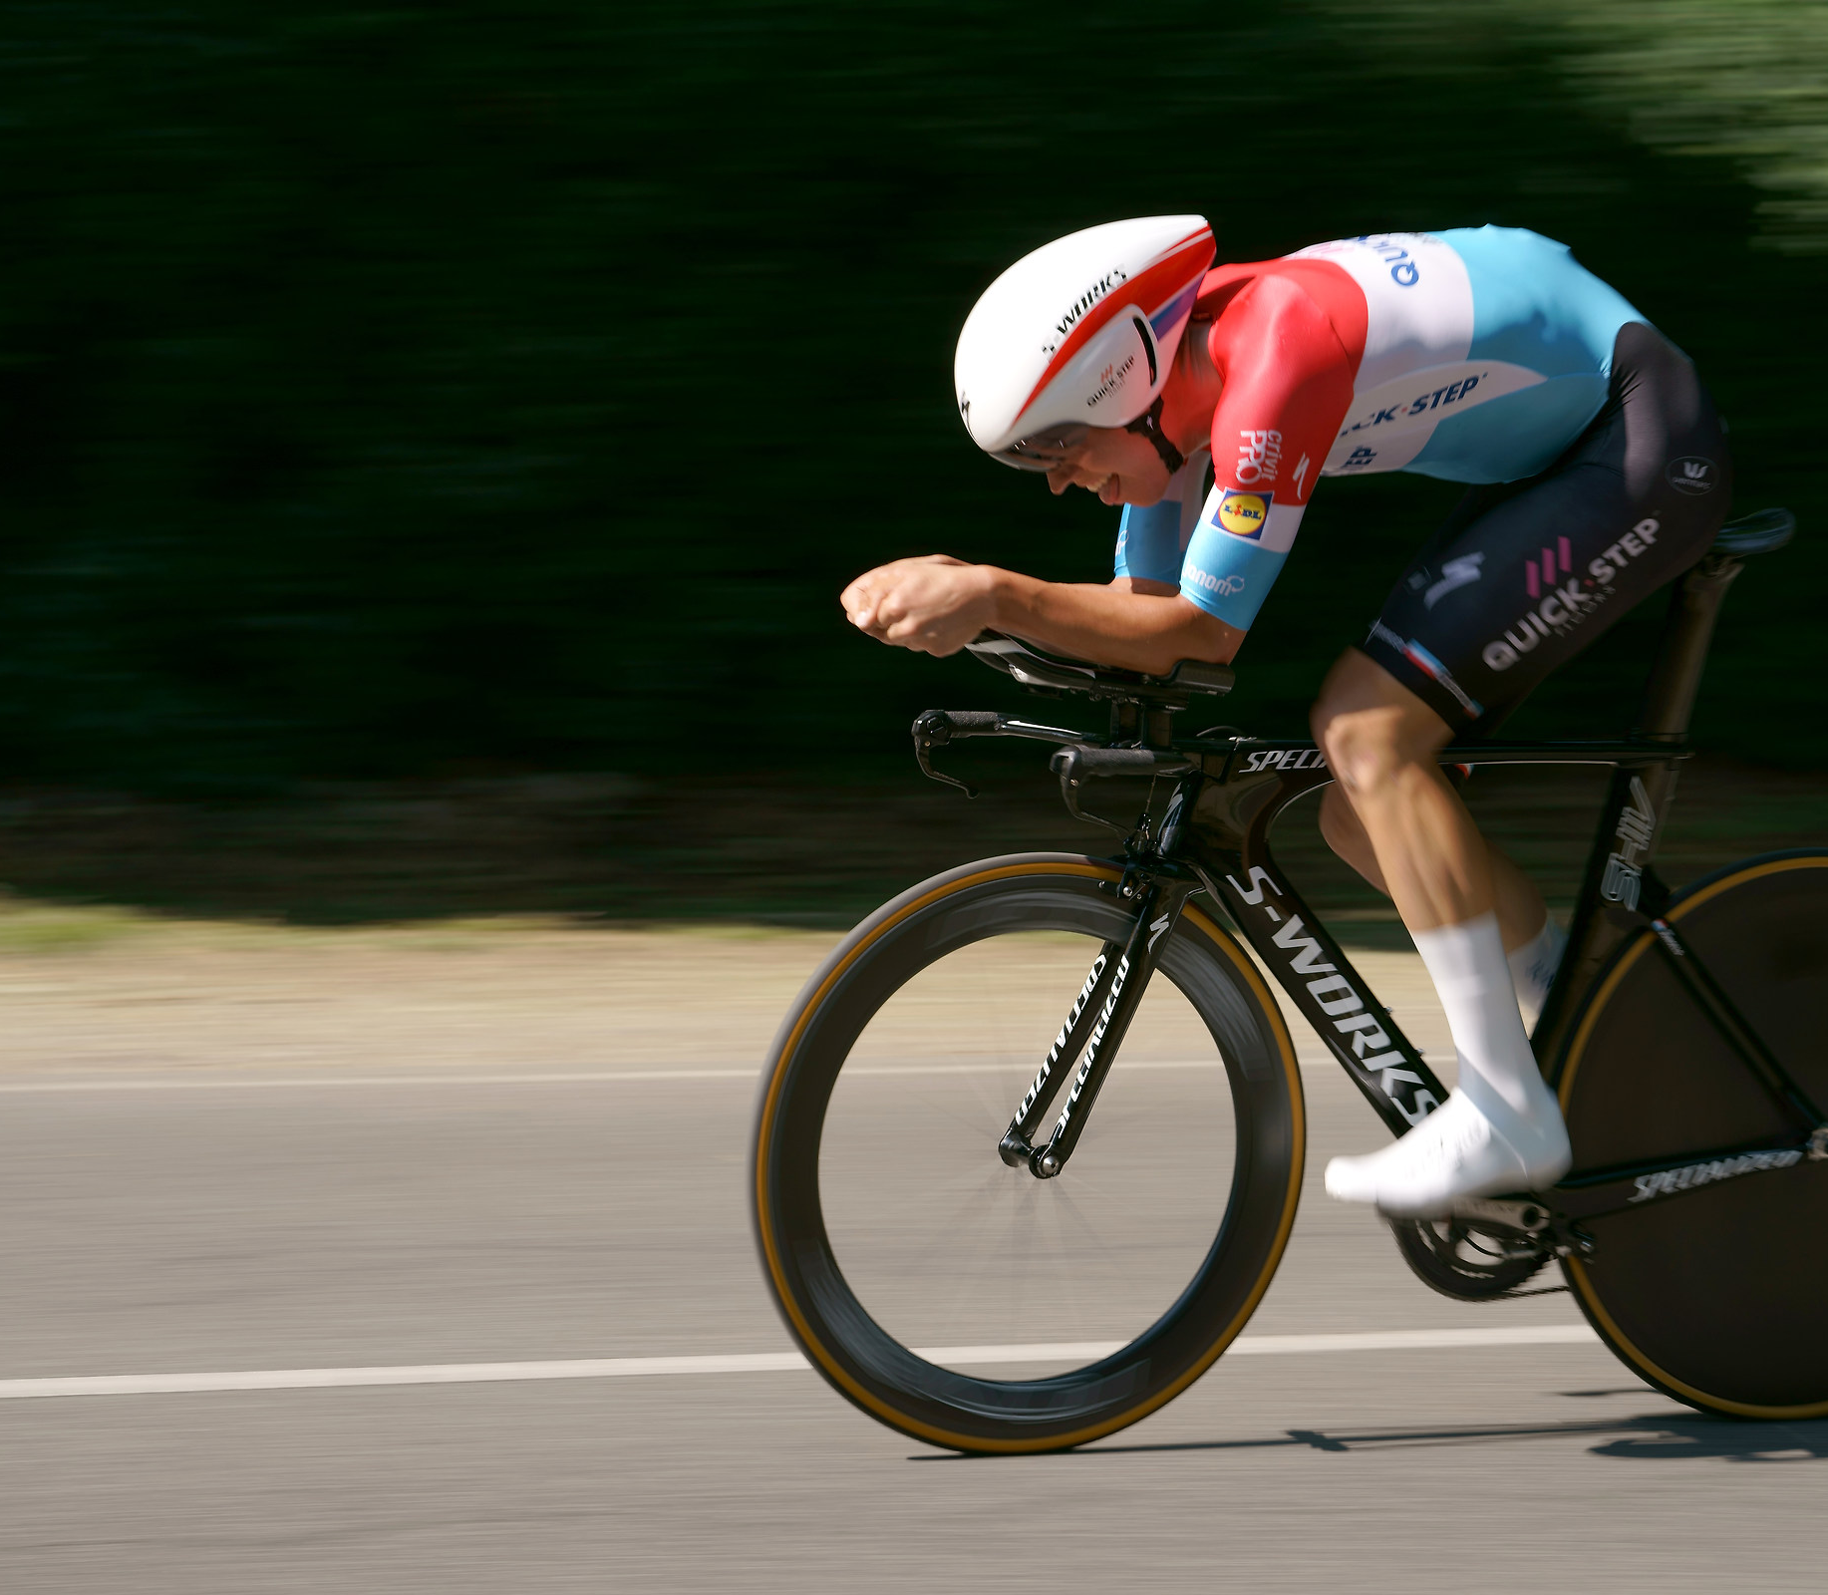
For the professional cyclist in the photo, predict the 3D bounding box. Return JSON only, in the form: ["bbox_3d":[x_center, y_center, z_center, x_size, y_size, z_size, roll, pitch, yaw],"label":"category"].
[{"bbox_3d":[0.415,-0.096,7.459,1.100,1.110,0.430,0,6,-22],"label":"professional cyclist"}]

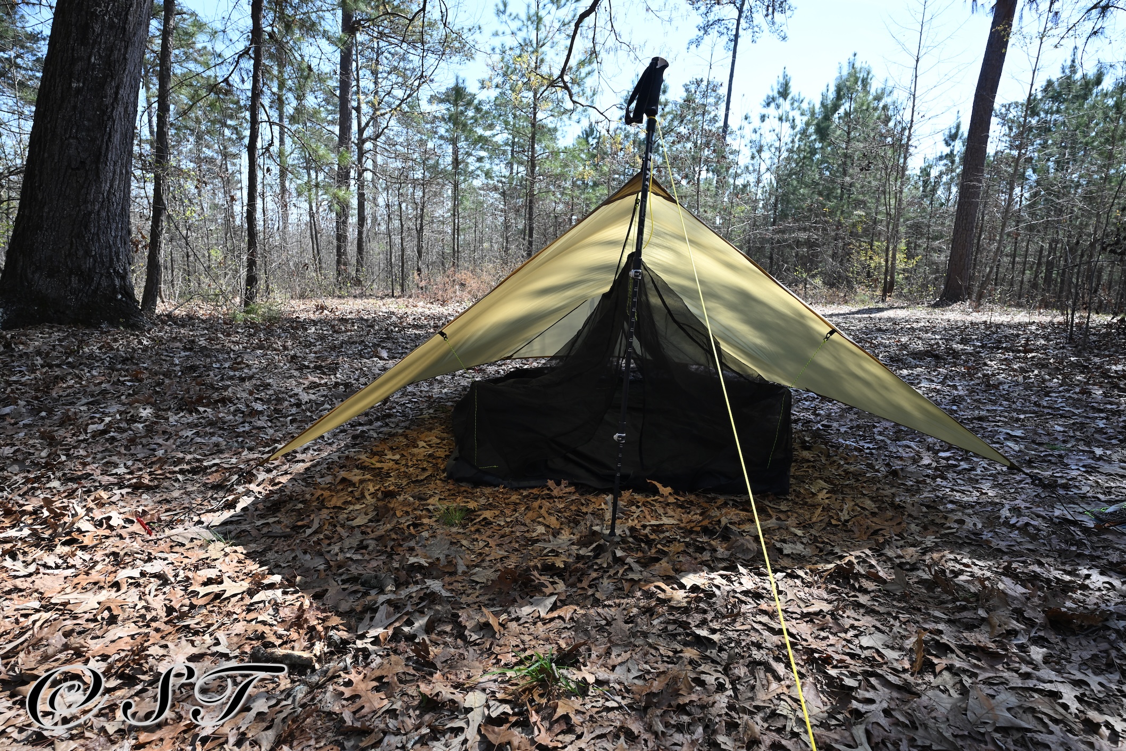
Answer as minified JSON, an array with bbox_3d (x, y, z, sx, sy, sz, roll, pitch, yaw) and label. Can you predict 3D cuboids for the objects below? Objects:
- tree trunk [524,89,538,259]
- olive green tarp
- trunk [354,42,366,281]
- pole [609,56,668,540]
[{"bbox_3d":[-0.806,-4.837,16.570,0.180,5.205,0.180,2,10,0],"label":"tree trunk"},{"bbox_3d":[0.247,-0.277,2.842,2.089,0.859,2.538,2,10,1],"label":"olive green tarp"},{"bbox_3d":[-4.922,-4.968,15.026,0.240,5.745,0.240,2,10,0],"label":"trunk"},{"bbox_3d":[0.159,-0.150,1.536,0.092,1.202,0.065,6,7,8],"label":"pole"}]

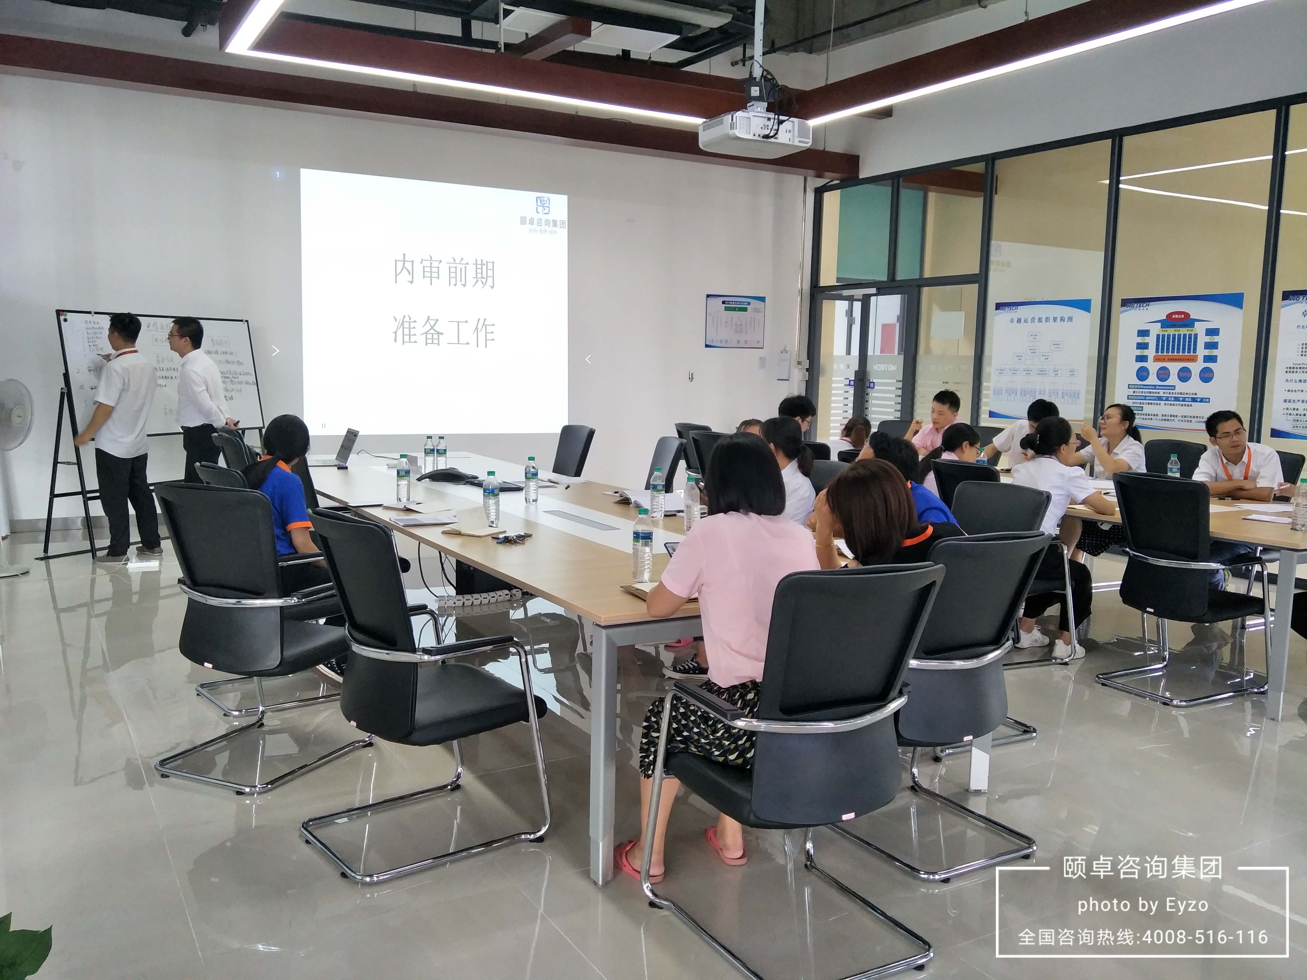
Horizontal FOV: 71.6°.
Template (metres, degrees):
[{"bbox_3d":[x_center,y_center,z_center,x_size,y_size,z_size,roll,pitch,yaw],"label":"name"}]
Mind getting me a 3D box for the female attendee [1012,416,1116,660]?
[{"bbox_3d":[1.934,0.229,4.379,0.688,1.200,0.510,-2,8,-25],"label":"female attendee"}]

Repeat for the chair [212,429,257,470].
[{"bbox_3d":[-2.220,0.184,5.310,0.630,1.000,0.570,-3,9,-32],"label":"chair"}]

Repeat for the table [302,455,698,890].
[{"bbox_3d":[-0.827,0.411,4.856,1.500,0.740,4.750,-4,9,-34],"label":"table"}]

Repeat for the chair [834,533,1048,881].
[{"bbox_3d":[0.841,0.602,2.857,0.570,1.000,0.630,-3,9,-33],"label":"chair"}]

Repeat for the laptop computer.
[{"bbox_3d":[-1.884,-0.241,5.223,0.324,0.210,0.321,-2,8,-25],"label":"laptop computer"}]

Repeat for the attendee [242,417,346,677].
[{"bbox_3d":[-1.586,0.263,3.971,0.750,1.250,0.500,-4,9,-38],"label":"attendee"}]

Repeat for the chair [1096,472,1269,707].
[{"bbox_3d":[2.372,0.405,4.060,0.582,0.965,0.517,-1,8,-21],"label":"chair"}]

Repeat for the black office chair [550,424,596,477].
[{"bbox_3d":[-0.712,0.097,5.665,0.580,0.965,0.520,-2,8,-25],"label":"black office chair"}]

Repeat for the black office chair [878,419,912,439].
[{"bbox_3d":[1.933,-0.092,7.895,0.630,1.000,0.570,-3,8,-30],"label":"black office chair"}]

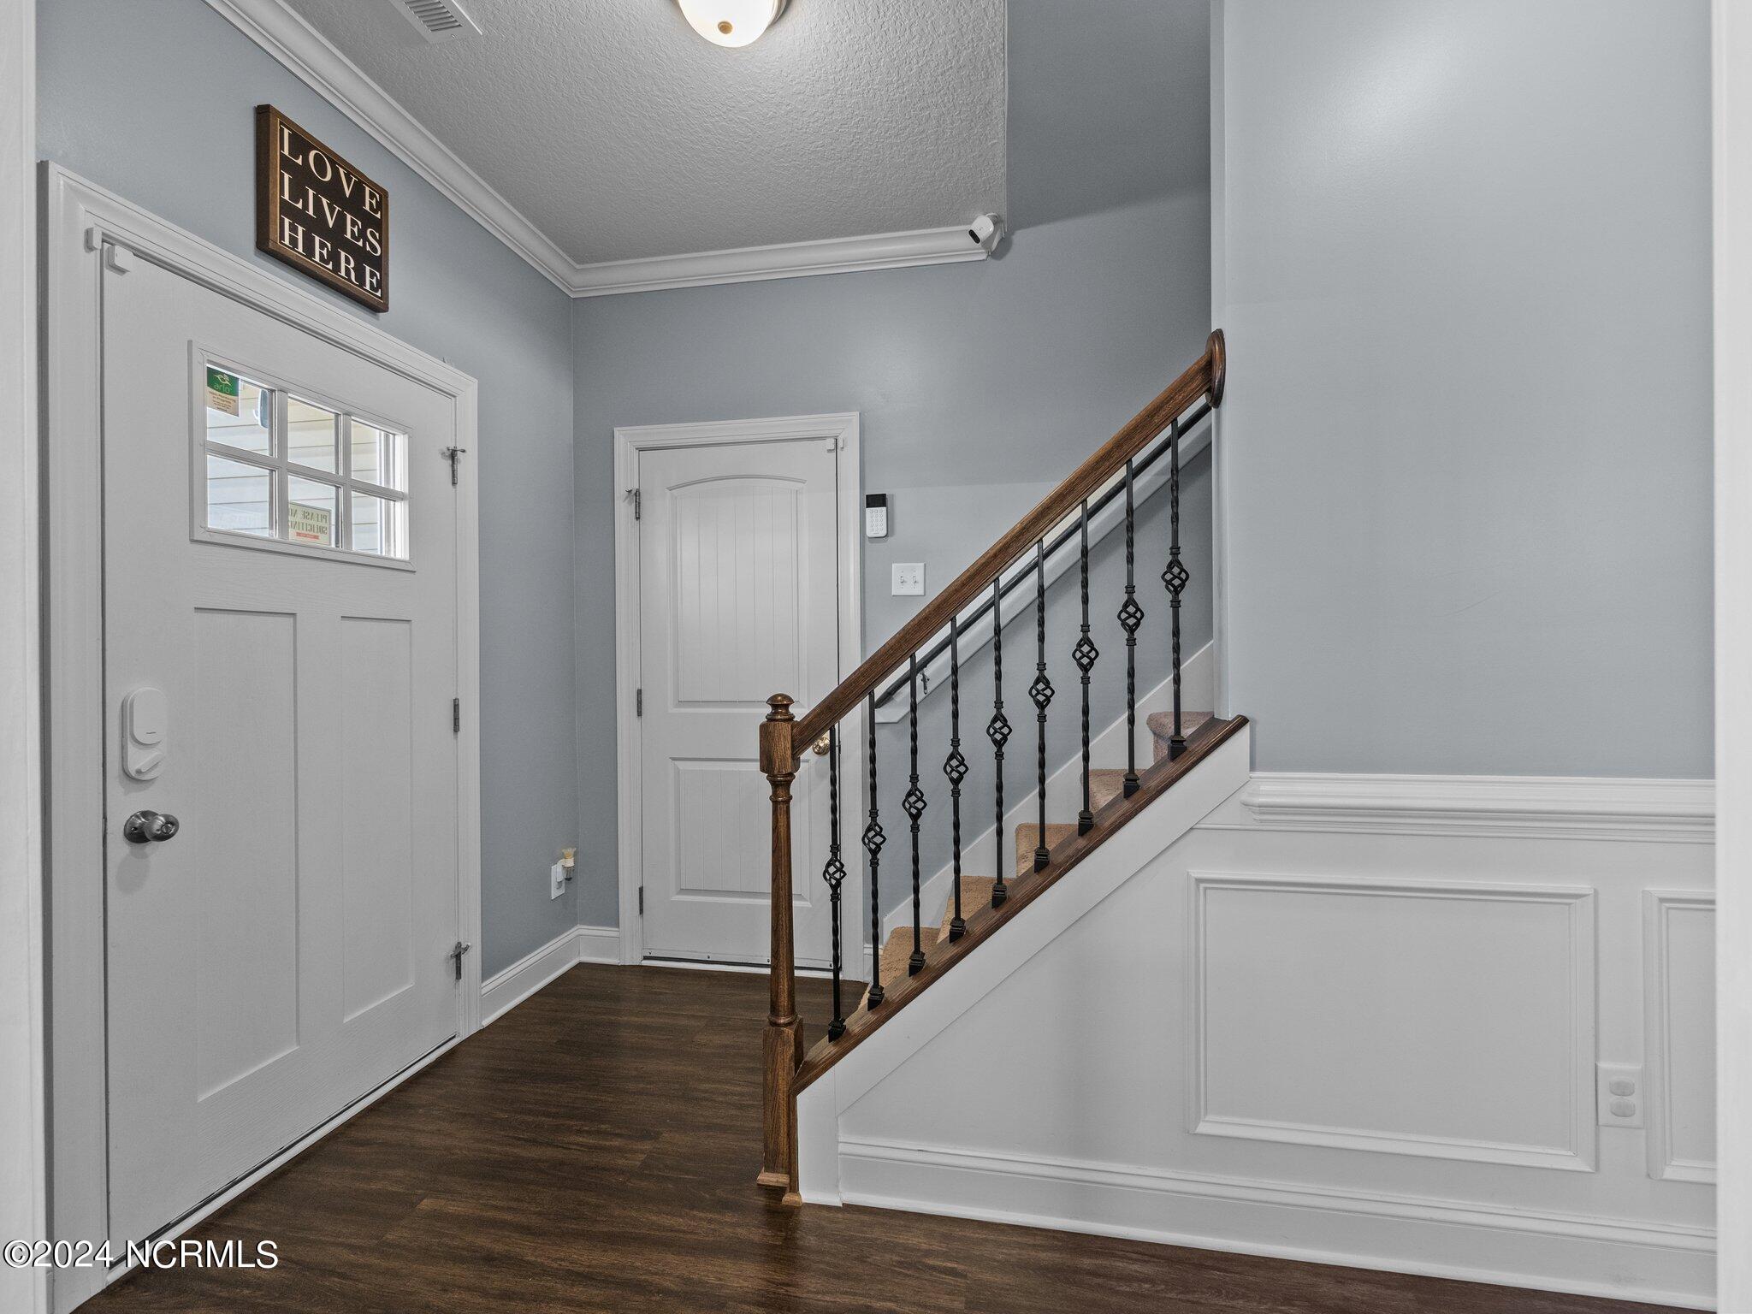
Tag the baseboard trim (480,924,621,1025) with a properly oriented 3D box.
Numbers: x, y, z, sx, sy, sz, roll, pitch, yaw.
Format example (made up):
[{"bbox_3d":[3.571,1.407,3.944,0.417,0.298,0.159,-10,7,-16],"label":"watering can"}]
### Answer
[{"bbox_3d":[-1.188,1.172,2.640,0.226,0.147,0.522,0,0,10],"label":"baseboard trim"}]

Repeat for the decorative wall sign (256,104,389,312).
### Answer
[{"bbox_3d":[-1.450,-1.165,1.880,0.035,0.337,0.333,0,0,10],"label":"decorative wall sign"}]

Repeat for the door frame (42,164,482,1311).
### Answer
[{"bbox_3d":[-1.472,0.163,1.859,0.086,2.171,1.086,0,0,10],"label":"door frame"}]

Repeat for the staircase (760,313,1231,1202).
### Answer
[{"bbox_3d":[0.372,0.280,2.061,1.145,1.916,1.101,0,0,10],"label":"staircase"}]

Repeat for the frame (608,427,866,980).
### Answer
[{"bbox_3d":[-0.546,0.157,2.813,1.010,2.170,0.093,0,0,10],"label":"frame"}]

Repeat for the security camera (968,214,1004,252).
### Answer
[{"bbox_3d":[0.392,-1.517,2.538,0.120,0.100,0.085,-37,-2,2],"label":"security camera"}]

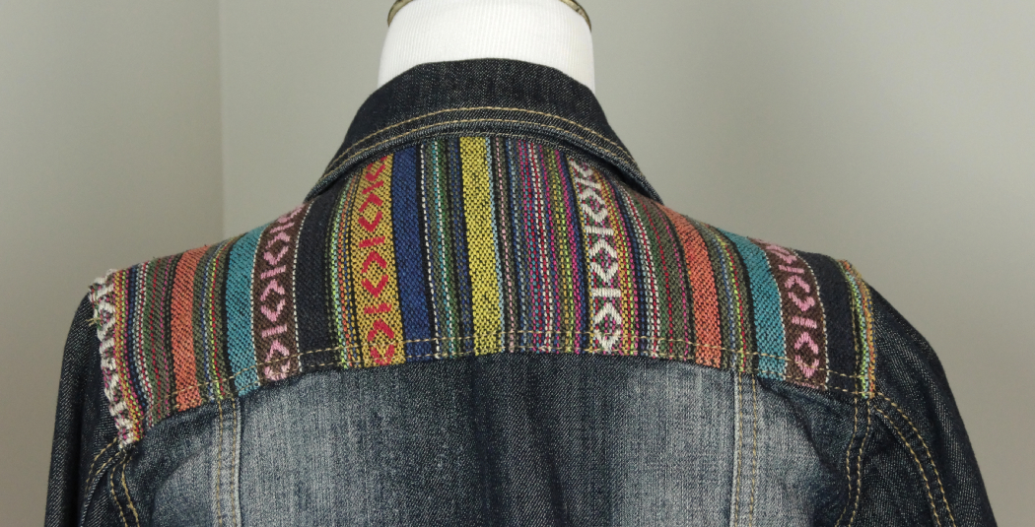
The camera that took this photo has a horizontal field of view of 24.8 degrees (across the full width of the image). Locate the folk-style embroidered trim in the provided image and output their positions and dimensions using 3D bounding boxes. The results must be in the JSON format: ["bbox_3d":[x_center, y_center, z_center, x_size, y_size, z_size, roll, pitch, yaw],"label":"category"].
[{"bbox_3d":[-0.017,0.006,1.165,0.395,0.162,0.125,-1,6,-3],"label":"folk-style embroidered trim"}]

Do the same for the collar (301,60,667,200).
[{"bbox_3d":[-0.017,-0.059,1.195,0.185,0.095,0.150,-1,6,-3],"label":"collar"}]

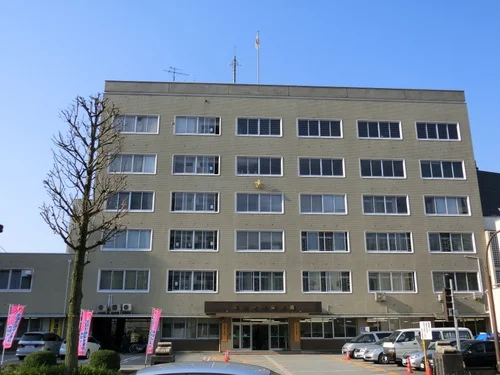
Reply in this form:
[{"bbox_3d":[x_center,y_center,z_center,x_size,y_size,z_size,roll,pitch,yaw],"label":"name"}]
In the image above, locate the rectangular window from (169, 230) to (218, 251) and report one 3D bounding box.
[{"bbox_3d":[-5.242,5.017,46.357,4.680,2.070,0.150,1,-17,-3],"label":"rectangular window"}]

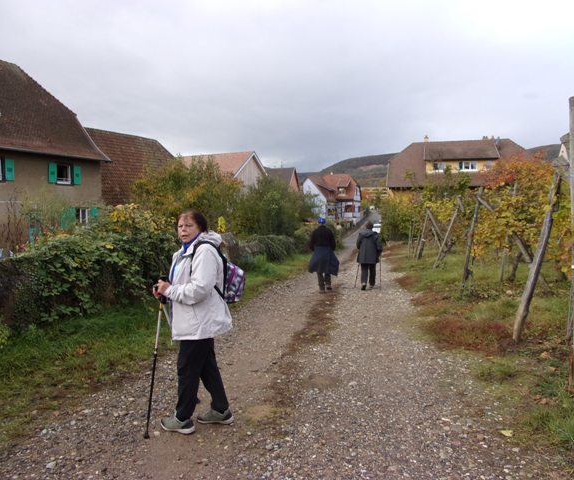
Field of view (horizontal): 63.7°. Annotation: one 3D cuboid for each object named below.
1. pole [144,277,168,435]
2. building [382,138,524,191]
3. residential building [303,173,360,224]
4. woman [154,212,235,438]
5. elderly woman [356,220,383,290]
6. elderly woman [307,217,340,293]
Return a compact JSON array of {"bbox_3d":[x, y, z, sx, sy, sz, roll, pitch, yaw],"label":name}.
[{"bbox_3d":[-0.942,0.838,3.301,0.070,1.140,0.060,6,-1,-6],"label":"pole"},{"bbox_3d":[19.800,-6.691,53.679,15.000,9.500,10.000,1,4,20],"label":"building"},{"bbox_3d":[6.900,-6.280,69.740,7.200,6.800,6.200,-3,5,-37],"label":"residential building"},{"bbox_3d":[-0.685,0.592,3.385,0.580,1.620,0.500,0,4,-6],"label":"woman"},{"bbox_3d":[1.880,0.351,10.645,0.600,1.600,0.450,1,4,9],"label":"elderly woman"},{"bbox_3d":[0.810,0.364,10.295,0.660,1.680,0.420,0,4,7],"label":"elderly woman"}]

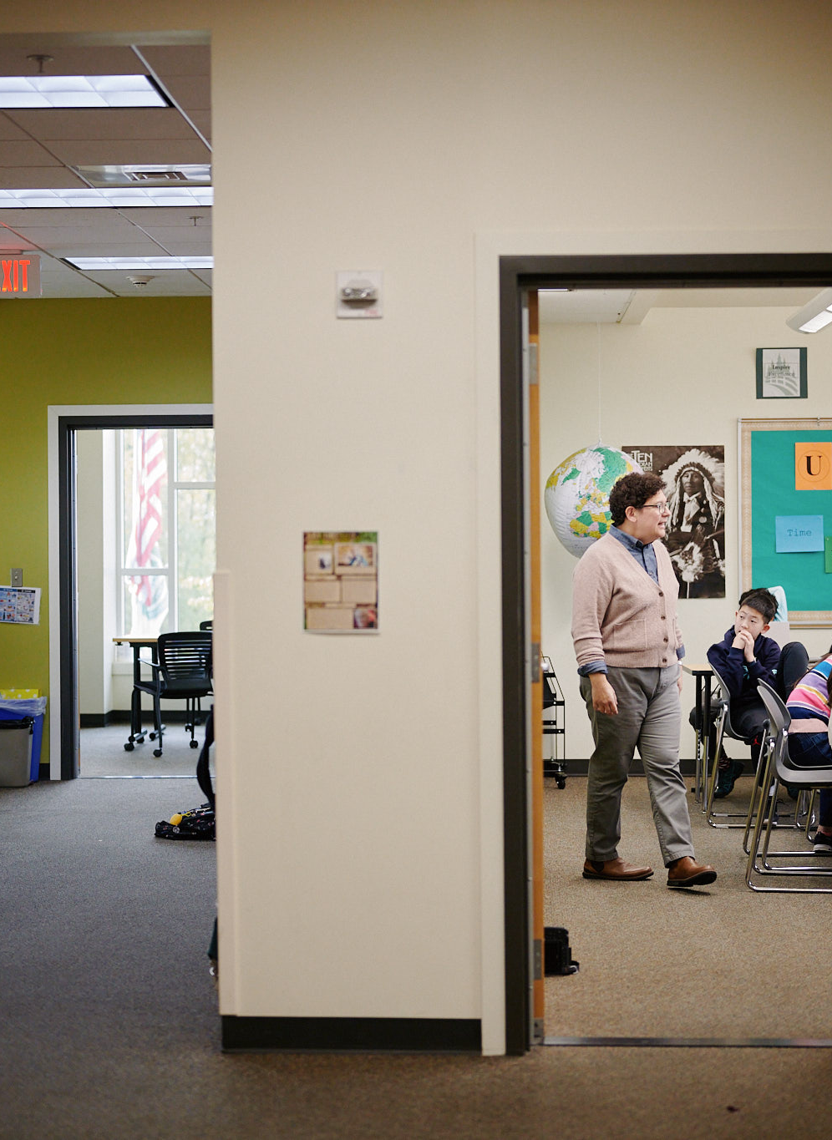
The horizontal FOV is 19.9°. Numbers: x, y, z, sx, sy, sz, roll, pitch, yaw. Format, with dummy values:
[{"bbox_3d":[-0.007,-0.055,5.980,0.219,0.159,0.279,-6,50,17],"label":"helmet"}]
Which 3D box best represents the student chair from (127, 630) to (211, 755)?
[{"bbox_3d":[-1.615,0.823,16.049,0.600,0.830,0.580,-1,1,-22],"label":"student chair"}]

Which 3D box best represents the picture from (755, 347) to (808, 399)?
[{"bbox_3d":[2.171,-1.165,14.075,0.303,0.301,0.015,0,1,2],"label":"picture"}]

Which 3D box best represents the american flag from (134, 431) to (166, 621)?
[{"bbox_3d":[-2.799,-0.555,24.987,0.352,2.180,0.250,0,1,2],"label":"american flag"}]

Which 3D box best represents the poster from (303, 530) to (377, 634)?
[{"bbox_3d":[-0.206,0.035,6.556,0.209,0.285,0.014,0,1,2],"label":"poster"}]

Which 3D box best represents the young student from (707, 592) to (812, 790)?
[{"bbox_3d":[1.724,0.684,11.981,0.510,1.160,0.560,0,1,-3],"label":"young student"}]

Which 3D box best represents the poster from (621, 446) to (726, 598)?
[{"bbox_3d":[1.532,-0.285,14.113,0.613,0.910,0.010,0,1,2],"label":"poster"}]

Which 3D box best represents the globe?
[{"bbox_3d":[1.059,-0.379,13.685,0.640,0.680,0.640,0,1,2],"label":"globe"}]

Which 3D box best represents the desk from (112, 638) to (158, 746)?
[{"bbox_3d":[-1.369,0.857,16.930,1.500,0.735,0.620,0,1,2],"label":"desk"}]

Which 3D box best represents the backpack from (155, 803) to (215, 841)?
[{"bbox_3d":[-1.024,1.191,11.486,0.420,0.200,0.310,0,1,2],"label":"backpack"}]

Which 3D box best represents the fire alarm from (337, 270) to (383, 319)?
[{"bbox_3d":[-0.154,-0.748,6.440,0.125,0.130,0.060,0,1,2],"label":"fire alarm"}]

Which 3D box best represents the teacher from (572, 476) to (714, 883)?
[{"bbox_3d":[0.949,0.442,9.836,0.540,1.710,0.500,0,1,20],"label":"teacher"}]

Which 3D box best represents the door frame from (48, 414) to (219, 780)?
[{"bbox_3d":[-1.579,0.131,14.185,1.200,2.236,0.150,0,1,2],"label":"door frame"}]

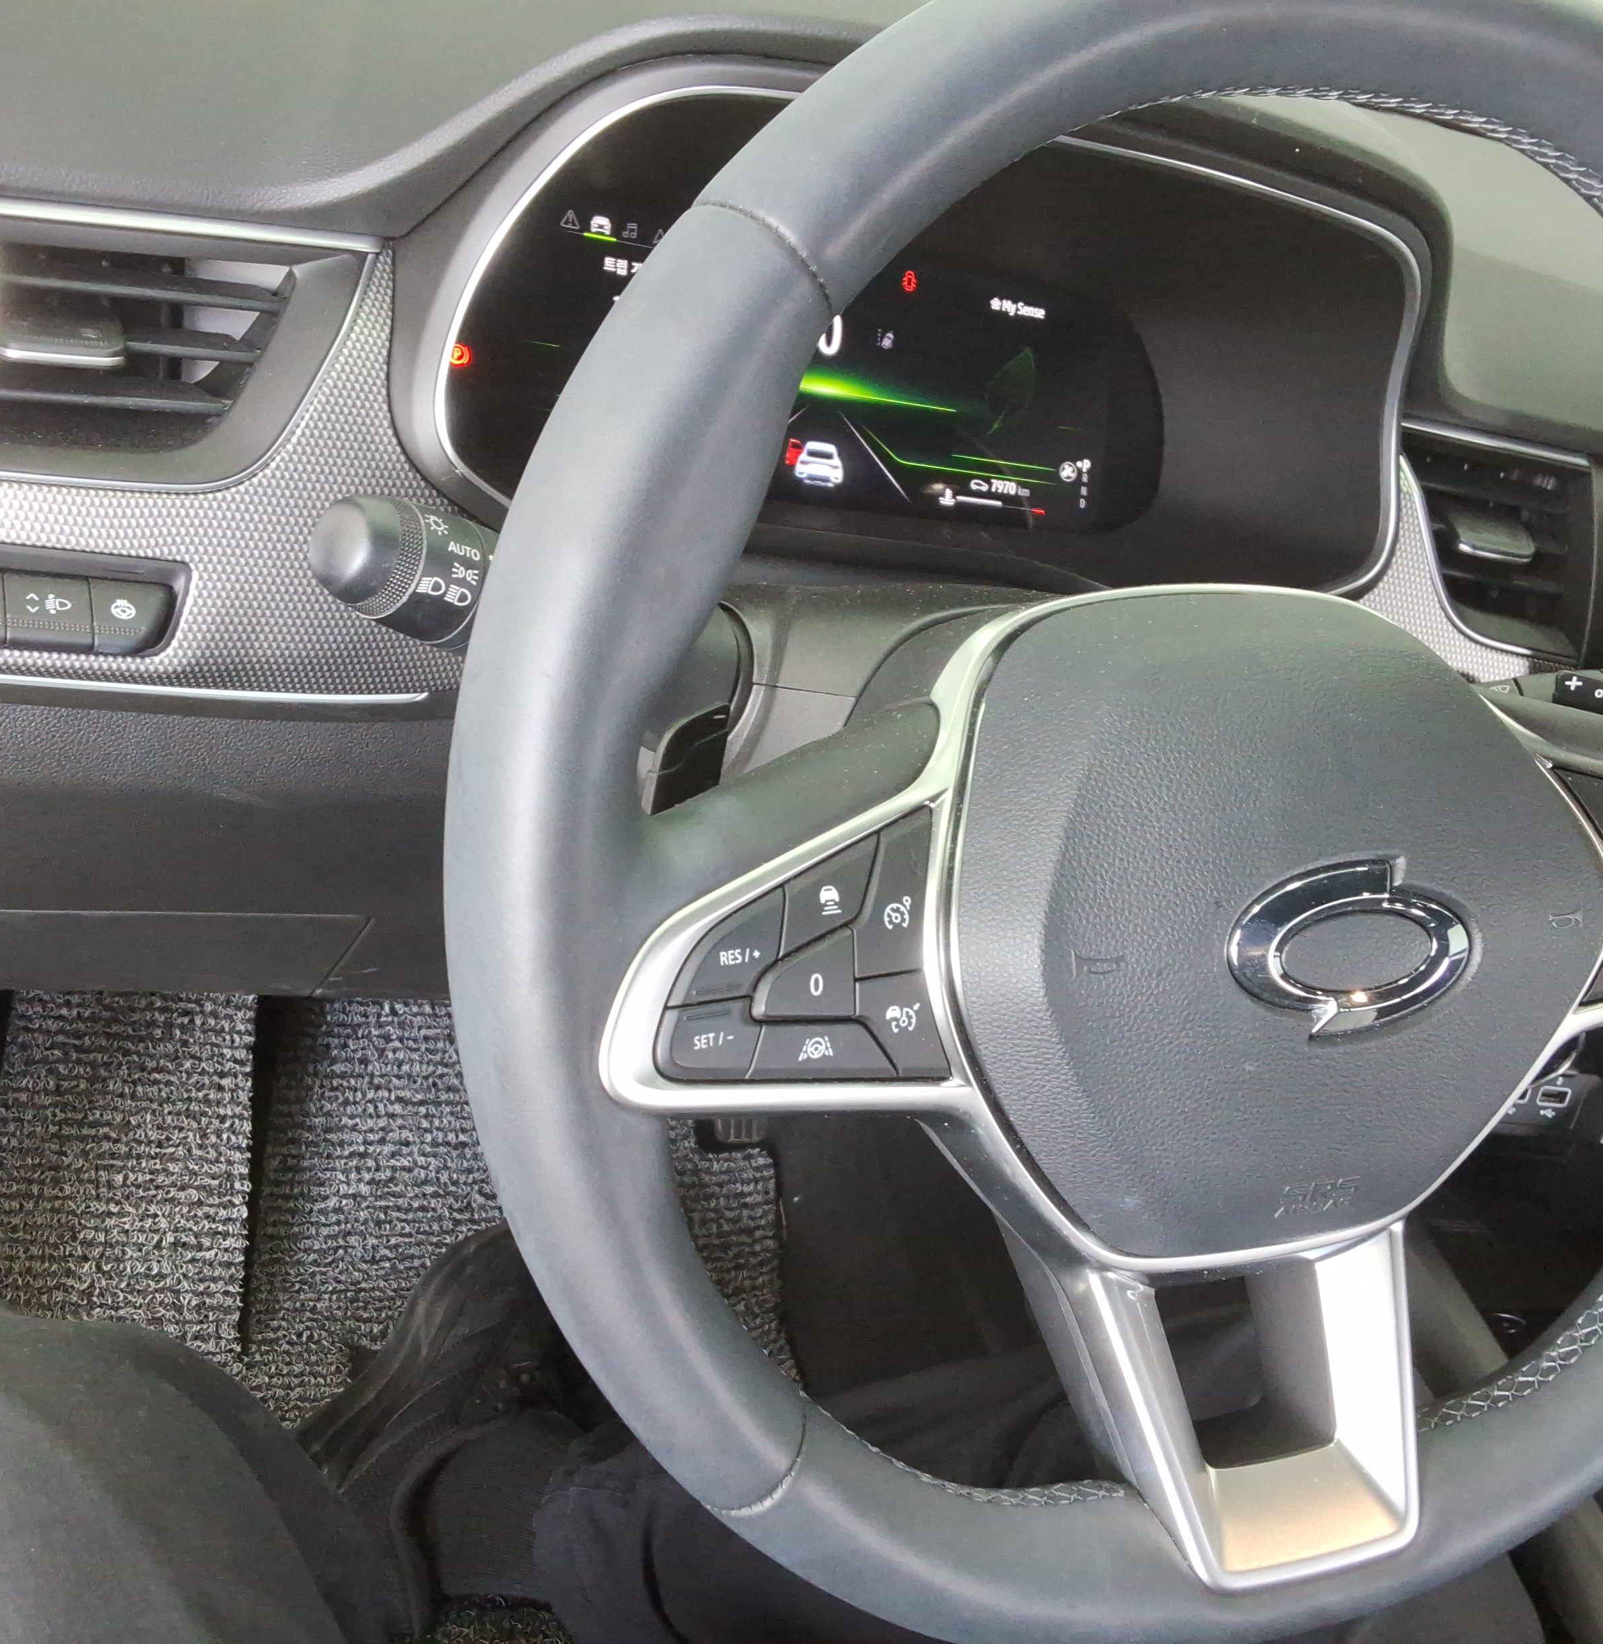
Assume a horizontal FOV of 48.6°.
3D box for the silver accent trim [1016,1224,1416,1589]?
[{"bbox_3d":[0.102,0.126,0.409,0.085,0.079,0.032,-3,-8,-21],"label":"silver accent trim"}]

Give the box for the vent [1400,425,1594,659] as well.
[{"bbox_3d":[0.230,-0.097,0.618,0.081,0.067,0.036,9,12,-12],"label":"vent"}]

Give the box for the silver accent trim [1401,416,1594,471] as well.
[{"bbox_3d":[0.232,-0.127,0.600,0.076,0.006,0.008,9,18,-12],"label":"silver accent trim"}]

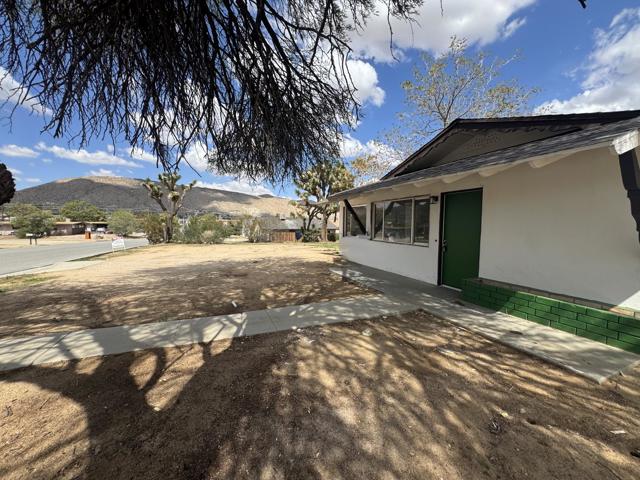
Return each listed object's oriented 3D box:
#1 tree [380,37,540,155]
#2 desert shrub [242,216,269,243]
[{"bbox_3d":[8.300,-5.500,15.200,9.000,12.200,8.600,0,3,0],"label":"tree"},{"bbox_3d":[-5.250,-0.850,20.800,2.200,2.050,2.100,0,3,0],"label":"desert shrub"}]

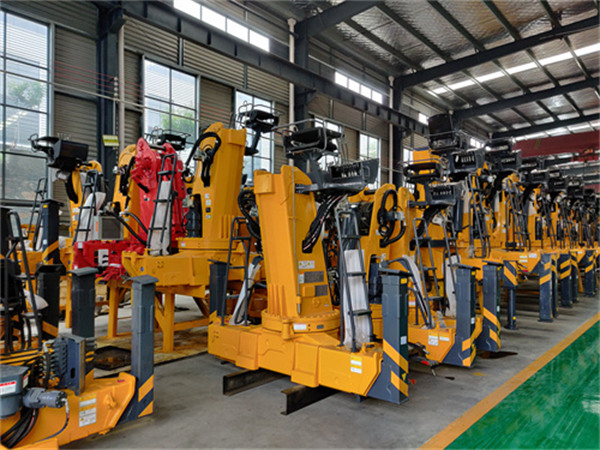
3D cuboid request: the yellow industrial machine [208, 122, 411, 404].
[{"bbox_3d":[-0.048,0.297,4.581,2.525,2.222,1.151,-2,-3,39],"label":"yellow industrial machine"}]

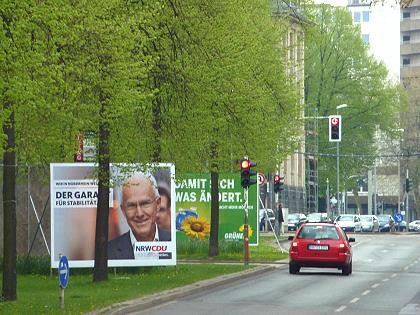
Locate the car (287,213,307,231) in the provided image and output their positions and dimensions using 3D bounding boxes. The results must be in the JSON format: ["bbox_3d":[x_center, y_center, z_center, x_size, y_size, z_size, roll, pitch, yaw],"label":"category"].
[{"bbox_3d":[6.808,5.292,295.000,1.760,1.460,4.300,0,-1,14],"label":"car"}]

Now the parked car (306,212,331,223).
[{"bbox_3d":[8.842,5.322,298.000,1.760,1.500,4.250,0,-1,14],"label":"parked car"}]

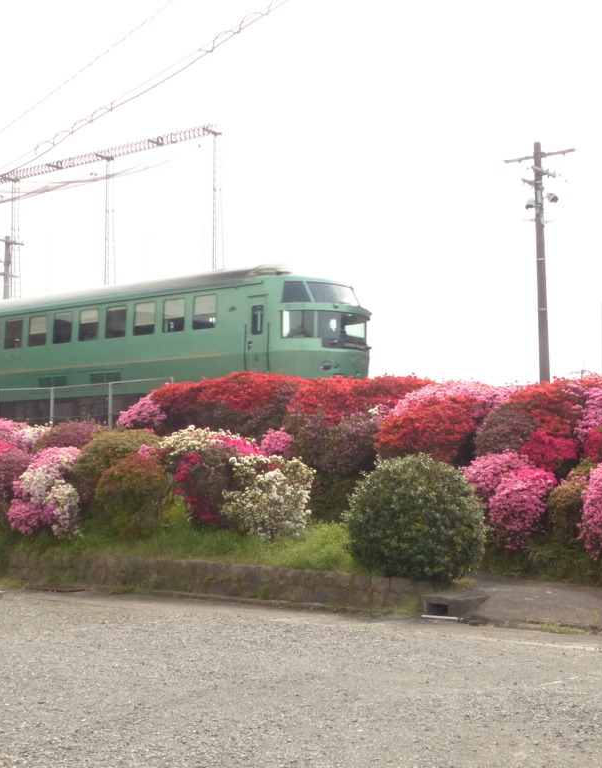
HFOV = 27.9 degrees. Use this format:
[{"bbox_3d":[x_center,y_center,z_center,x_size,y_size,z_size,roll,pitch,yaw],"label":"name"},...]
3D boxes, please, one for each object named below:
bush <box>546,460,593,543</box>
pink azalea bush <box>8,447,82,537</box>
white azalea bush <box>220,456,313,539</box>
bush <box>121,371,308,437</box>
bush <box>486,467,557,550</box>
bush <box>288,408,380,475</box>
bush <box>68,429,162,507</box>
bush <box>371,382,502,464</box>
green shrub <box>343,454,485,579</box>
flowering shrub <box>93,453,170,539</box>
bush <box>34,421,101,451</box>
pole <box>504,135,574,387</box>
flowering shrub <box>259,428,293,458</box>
[{"bbox_3d":[3.569,1.563,16.000,0.720,1.080,0.750,-1,-3,12],"label":"bush"},{"bbox_3d":[-3.978,1.662,18.744,1.140,1.390,1.100,1,-5,-12],"label":"pink azalea bush"},{"bbox_3d":[-0.452,1.570,16.752,1.240,1.190,1.150,0,-5,-2],"label":"white azalea bush"},{"bbox_3d":[-1.530,0.393,21.200,3.100,1.200,1.800,0,-3,0],"label":"bush"},{"bbox_3d":[2.836,1.601,15.600,0.930,1.080,0.920,-1,-3,10],"label":"bush"},{"bbox_3d":[0.529,0.958,19.755,1.600,1.120,1.400,0,-5,2],"label":"bush"},{"bbox_3d":[-3.006,1.366,19.600,1.500,1.300,1.400,0,-5,0],"label":"bush"},{"bbox_3d":[2.172,0.603,18.847,2.000,1.320,1.700,0,-5,7],"label":"bush"},{"bbox_3d":[1.376,1.587,14.538,1.680,1.530,1.600,0,-5,5],"label":"green shrub"},{"bbox_3d":[-2.334,1.535,16.700,1.050,1.180,1.000,0,-3,-8],"label":"flowering shrub"},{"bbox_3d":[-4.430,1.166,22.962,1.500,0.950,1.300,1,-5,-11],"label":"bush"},{"bbox_3d":[5.691,-1.764,28.676,1.800,8.000,1.500,-3,-6,37],"label":"pole"},{"bbox_3d":[-0.370,0.913,18.300,0.550,0.520,0.550,0,-3,-1],"label":"flowering shrub"}]

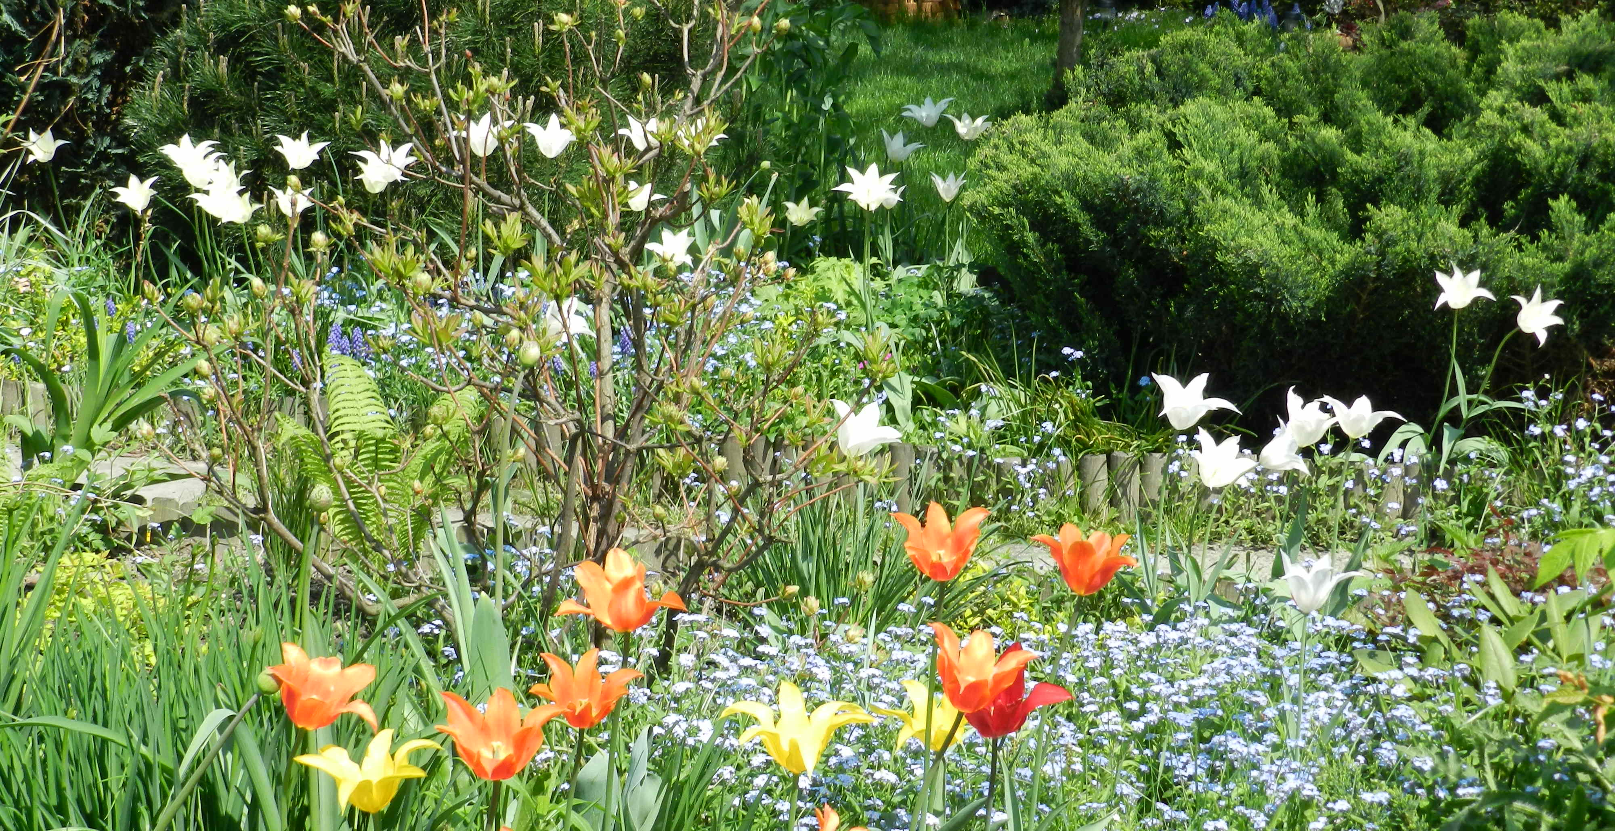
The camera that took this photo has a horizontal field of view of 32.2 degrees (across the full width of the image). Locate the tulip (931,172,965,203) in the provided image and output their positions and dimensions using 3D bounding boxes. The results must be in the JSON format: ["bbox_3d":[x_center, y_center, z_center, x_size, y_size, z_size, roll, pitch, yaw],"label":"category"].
[{"bbox_3d":[0.317,-0.513,6.300,0.080,0.064,0.075,0,13,0],"label":"tulip"}]

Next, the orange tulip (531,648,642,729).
[{"bbox_3d":[-0.225,0.277,2.840,0.111,0.075,0.105,0,15,0],"label":"orange tulip"}]

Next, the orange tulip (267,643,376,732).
[{"bbox_3d":[-0.489,0.274,2.820,0.110,0.077,0.102,0,15,0],"label":"orange tulip"}]

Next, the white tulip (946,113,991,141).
[{"bbox_3d":[0.381,-0.680,6.600,0.104,0.061,0.099,0,13,0],"label":"white tulip"}]

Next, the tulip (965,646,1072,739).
[{"bbox_3d":[0.207,0.282,2.820,0.112,0.085,0.105,0,15,0],"label":"tulip"}]

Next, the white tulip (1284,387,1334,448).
[{"bbox_3d":[0.695,0.003,3.880,0.078,0.080,0.082,8,15,-2],"label":"white tulip"}]

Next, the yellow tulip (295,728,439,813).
[{"bbox_3d":[-0.394,0.317,2.500,0.129,0.071,0.122,0,13,0],"label":"yellow tulip"}]

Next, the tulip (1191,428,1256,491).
[{"bbox_3d":[0.610,0.065,4.100,0.091,0.079,0.087,10,13,0],"label":"tulip"}]

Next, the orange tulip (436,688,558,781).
[{"bbox_3d":[-0.283,0.291,2.550,0.112,0.072,0.106,0,13,0],"label":"orange tulip"}]

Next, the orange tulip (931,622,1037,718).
[{"bbox_3d":[0.167,0.239,2.650,0.097,0.075,0.092,12,12,0],"label":"orange tulip"}]

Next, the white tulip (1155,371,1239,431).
[{"bbox_3d":[0.534,-0.020,3.850,0.113,0.078,0.108,0,15,0],"label":"white tulip"}]

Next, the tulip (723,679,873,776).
[{"bbox_3d":[-0.010,0.269,2.400,0.131,0.072,0.124,0,13,0],"label":"tulip"}]

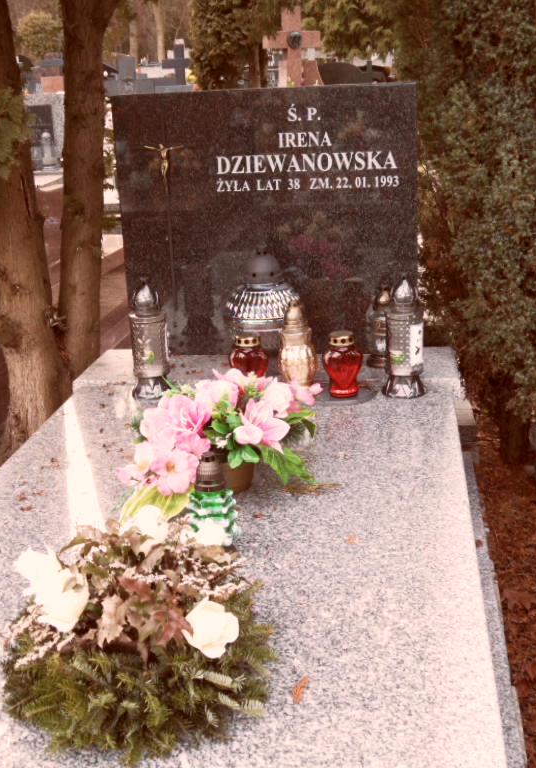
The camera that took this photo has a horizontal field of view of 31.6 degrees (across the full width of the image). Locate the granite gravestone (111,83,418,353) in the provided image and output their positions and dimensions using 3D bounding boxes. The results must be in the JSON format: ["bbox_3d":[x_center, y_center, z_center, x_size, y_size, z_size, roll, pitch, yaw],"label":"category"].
[{"bbox_3d":[0.002,-0.445,2.659,0.827,0.728,0.070,0,16,8],"label":"granite gravestone"}]

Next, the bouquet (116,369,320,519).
[{"bbox_3d":[-0.096,0.095,1.758,0.375,0.240,0.310,0,19,9],"label":"bouquet"}]

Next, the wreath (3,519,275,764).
[{"bbox_3d":[-0.168,0.311,1.240,0.345,0.172,0.340,0,19,9],"label":"wreath"}]

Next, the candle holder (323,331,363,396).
[{"bbox_3d":[0.177,-0.046,2.268,0.095,0.146,0.095,0,19,9],"label":"candle holder"}]

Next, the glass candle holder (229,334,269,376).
[{"bbox_3d":[-0.048,-0.041,2.292,0.093,0.143,0.093,0,19,9],"label":"glass candle holder"}]

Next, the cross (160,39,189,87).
[{"bbox_3d":[-1.081,-3.888,11.500,0.420,0.550,0.110,0,19,9],"label":"cross"}]

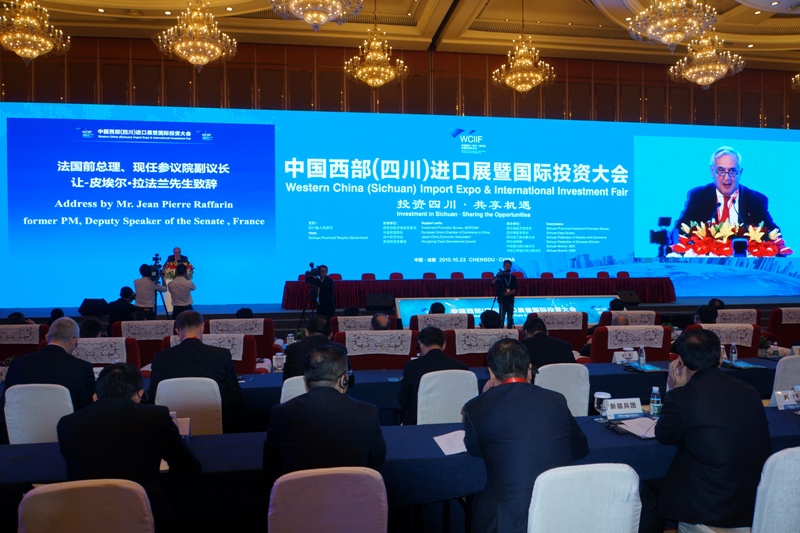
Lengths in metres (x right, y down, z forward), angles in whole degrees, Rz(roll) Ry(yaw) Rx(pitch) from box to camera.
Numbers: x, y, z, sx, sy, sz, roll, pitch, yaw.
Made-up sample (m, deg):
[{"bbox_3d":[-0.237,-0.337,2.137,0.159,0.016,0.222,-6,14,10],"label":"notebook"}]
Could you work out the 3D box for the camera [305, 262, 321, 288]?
[{"bbox_3d":[-1.546,0.138,10.600,0.230,0.430,0.420,0,1,40],"label":"camera"}]

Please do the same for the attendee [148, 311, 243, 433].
[{"bbox_3d":[-1.397,0.974,4.338,0.580,1.340,0.850,0,1,-9],"label":"attendee"}]

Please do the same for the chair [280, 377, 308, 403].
[{"bbox_3d":[-0.615,1.176,4.217,0.450,0.930,0.550,0,1,-9],"label":"chair"}]

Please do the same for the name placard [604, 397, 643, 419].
[{"bbox_3d":[1.365,0.860,3.660,0.250,0.105,0.090,0,1,-19],"label":"name placard"}]

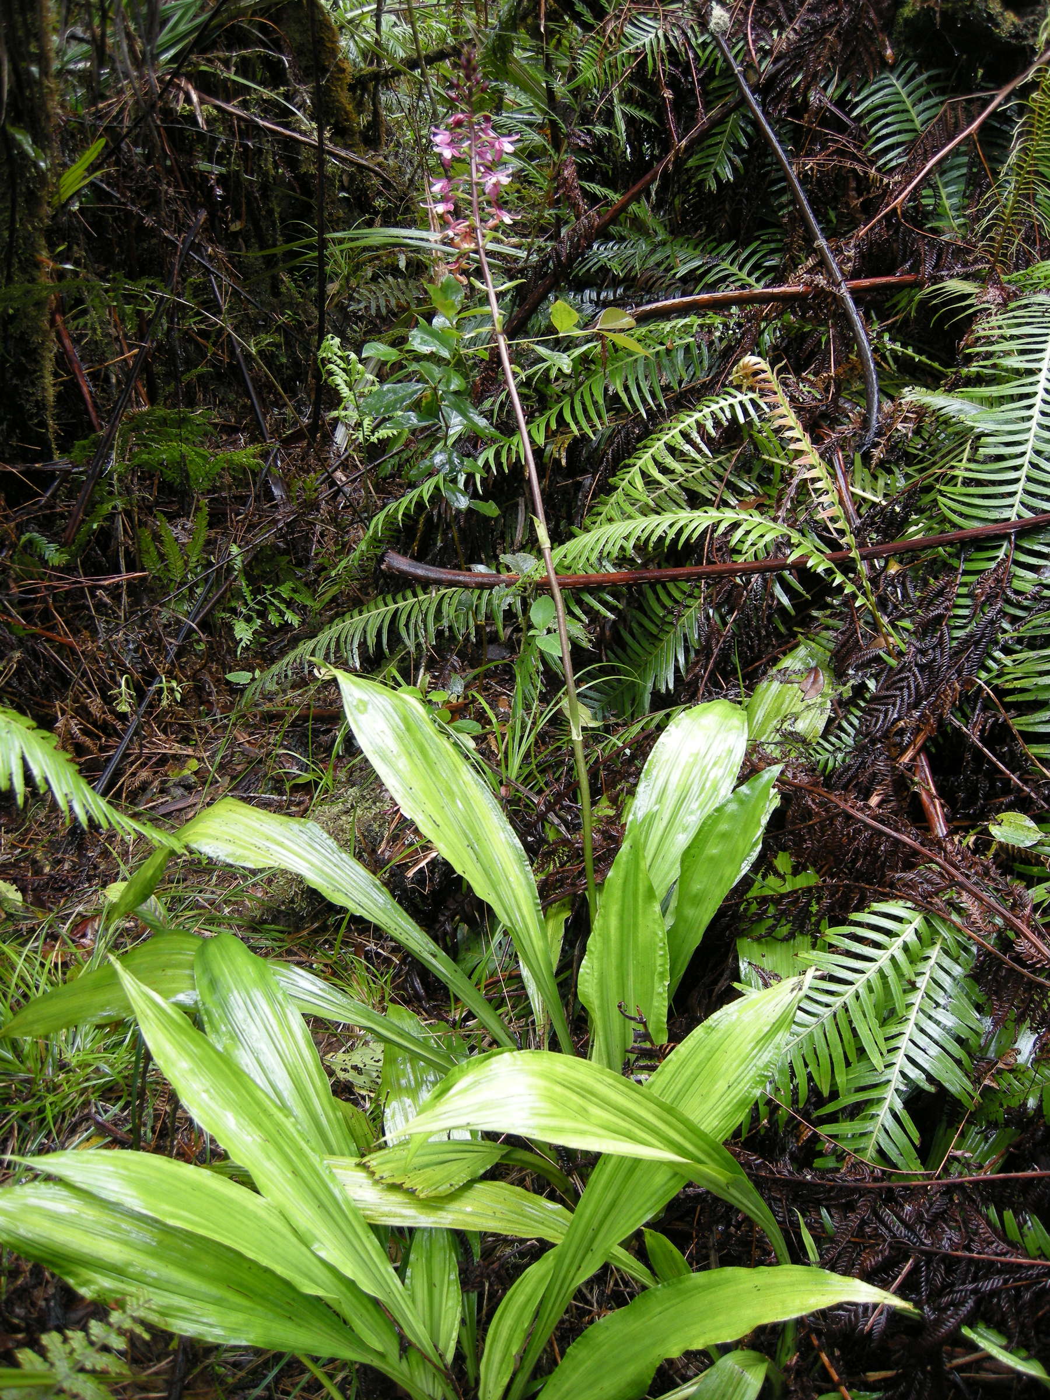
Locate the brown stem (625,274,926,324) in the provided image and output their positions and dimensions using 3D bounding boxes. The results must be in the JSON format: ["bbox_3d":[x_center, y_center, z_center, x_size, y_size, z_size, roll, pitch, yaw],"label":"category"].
[{"bbox_3d":[0.343,-0.555,1.950,0.410,0.030,0.035,-10,22,-9],"label":"brown stem"}]

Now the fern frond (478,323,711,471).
[{"bbox_3d":[0.090,-0.380,1.780,0.310,0.120,0.110,-29,0,-10],"label":"fern frond"}]

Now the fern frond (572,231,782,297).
[{"bbox_3d":[0.230,-0.659,2.150,0.300,0.080,0.130,0,22,0],"label":"fern frond"}]

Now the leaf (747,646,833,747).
[{"bbox_3d":[0.298,0.002,1.575,0.090,0.030,0.177,13,58,17],"label":"leaf"}]

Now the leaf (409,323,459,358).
[{"bbox_3d":[-0.109,-0.431,1.700,0.066,0.036,0.012,22,-30,-18],"label":"leaf"}]

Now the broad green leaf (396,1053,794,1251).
[{"bbox_3d":[0.056,0.369,1.140,0.300,0.140,0.140,0,22,0],"label":"broad green leaf"}]

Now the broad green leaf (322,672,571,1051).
[{"bbox_3d":[-0.071,0.148,1.390,0.095,0.432,0.060,-27,-15,-23],"label":"broad green leaf"}]

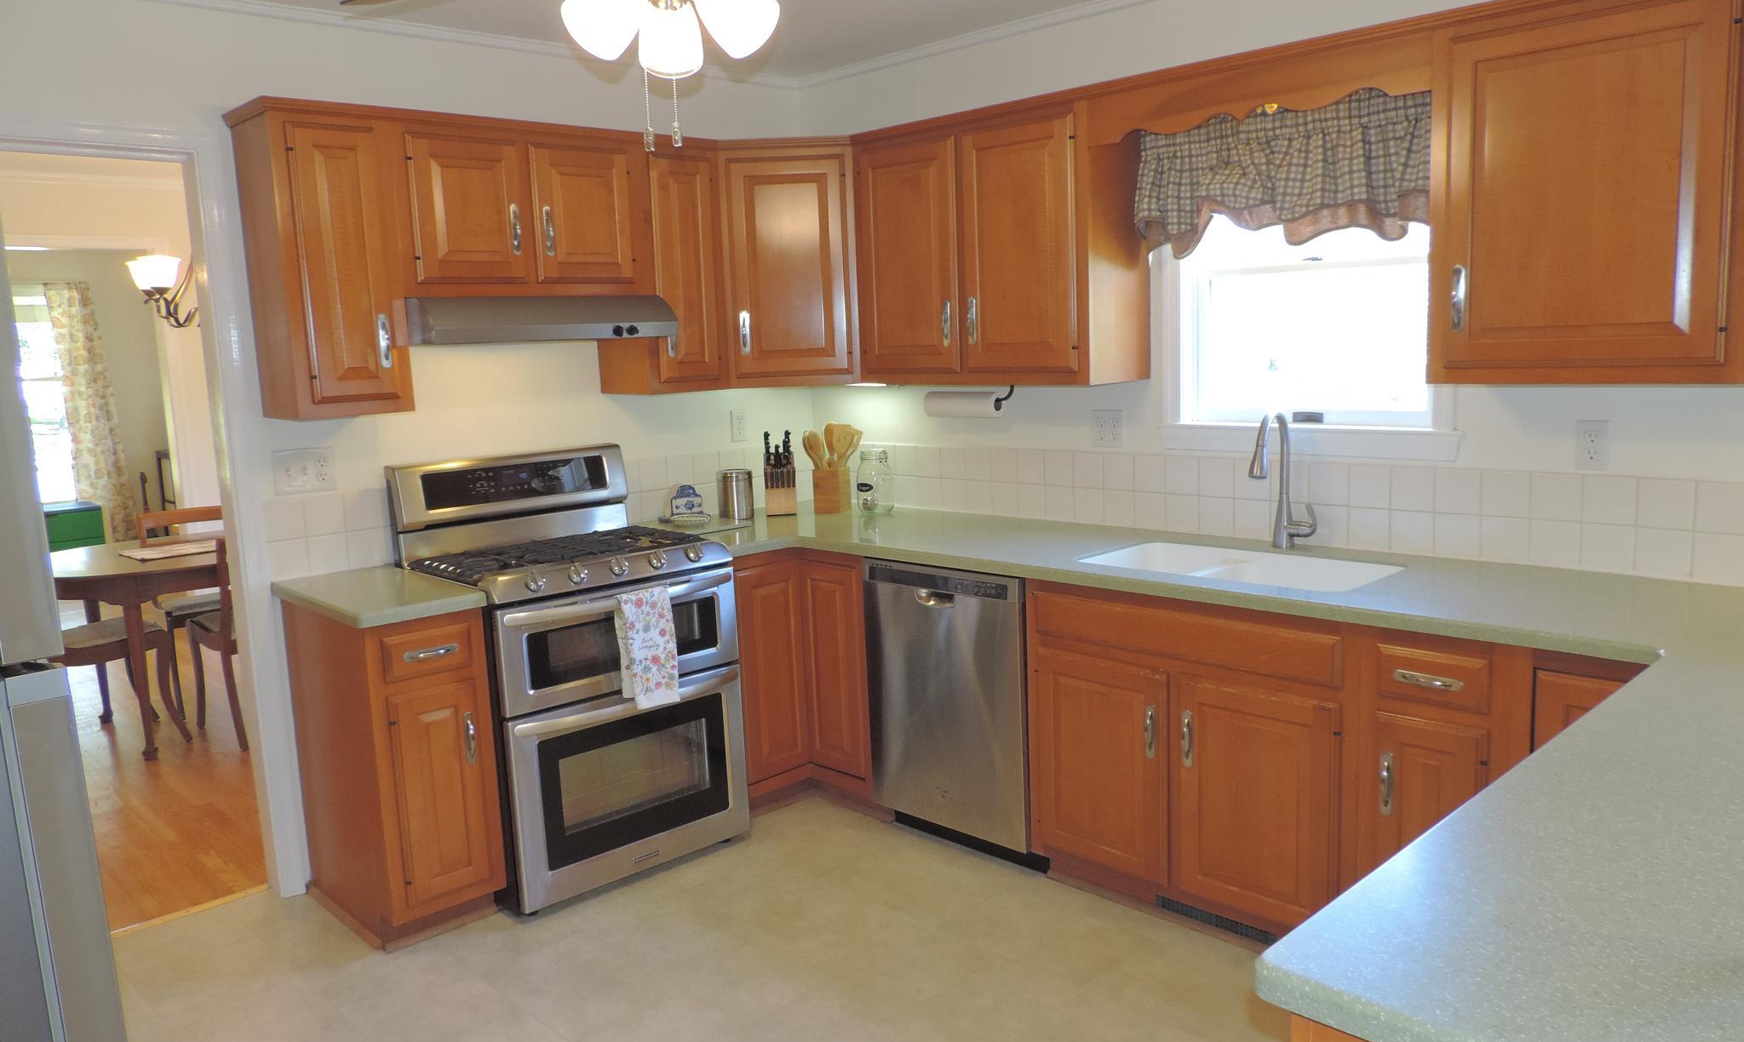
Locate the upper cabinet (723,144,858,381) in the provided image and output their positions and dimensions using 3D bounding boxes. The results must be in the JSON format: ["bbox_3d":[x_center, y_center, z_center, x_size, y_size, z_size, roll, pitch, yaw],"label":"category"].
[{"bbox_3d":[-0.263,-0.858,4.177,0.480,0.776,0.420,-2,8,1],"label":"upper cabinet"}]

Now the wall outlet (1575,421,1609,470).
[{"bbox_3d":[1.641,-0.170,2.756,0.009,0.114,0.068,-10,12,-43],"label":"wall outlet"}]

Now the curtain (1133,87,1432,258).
[{"bbox_3d":[1.040,-0.885,3.086,0.116,0.379,0.855,-10,12,-44],"label":"curtain"}]

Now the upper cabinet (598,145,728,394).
[{"bbox_3d":[-0.690,-0.788,3.904,0.301,0.745,0.314,-10,12,-44],"label":"upper cabinet"}]

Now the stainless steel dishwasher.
[{"bbox_3d":[0.412,0.492,3.704,0.595,0.802,0.601,-10,12,-43],"label":"stainless steel dishwasher"}]

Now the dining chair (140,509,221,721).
[{"bbox_3d":[-3.018,0.389,5.514,0.470,0.860,0.545,-10,12,-43],"label":"dining chair"}]

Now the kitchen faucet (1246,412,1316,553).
[{"bbox_3d":[1.055,-0.100,3.110,0.216,0.368,0.114,-10,12,-44],"label":"kitchen faucet"}]

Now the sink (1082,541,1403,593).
[{"bbox_3d":[0.922,0.208,3.072,0.380,0.197,0.730,-10,12,-43],"label":"sink"}]

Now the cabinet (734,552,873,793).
[{"bbox_3d":[-0.216,0.412,4.079,0.920,0.761,0.920,-10,12,-44],"label":"cabinet"}]

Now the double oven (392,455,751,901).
[{"bbox_3d":[-0.882,0.412,3.550,0.767,1.185,0.684,-10,12,-44],"label":"double oven"}]

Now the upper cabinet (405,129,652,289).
[{"bbox_3d":[-1.091,-0.896,3.587,0.762,0.460,0.317,-10,12,-43],"label":"upper cabinet"}]

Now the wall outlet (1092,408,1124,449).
[{"bbox_3d":[0.714,-0.278,3.659,0.010,0.114,0.111,-10,12,-44],"label":"wall outlet"}]

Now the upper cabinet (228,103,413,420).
[{"bbox_3d":[-1.468,-0.675,3.247,0.302,0.786,0.317,-10,12,-43],"label":"upper cabinet"}]

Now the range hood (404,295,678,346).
[{"bbox_3d":[-1.008,-0.583,3.501,0.762,0.128,0.463,-10,12,-44],"label":"range hood"}]

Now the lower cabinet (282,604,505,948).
[{"bbox_3d":[-1.318,0.642,3.315,0.307,0.868,0.632,-10,12,-43],"label":"lower cabinet"}]

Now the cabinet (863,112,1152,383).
[{"bbox_3d":[0.368,-0.799,3.694,0.314,0.745,0.901,-10,12,-44],"label":"cabinet"}]

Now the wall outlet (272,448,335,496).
[{"bbox_3d":[-1.557,-0.136,3.321,0.161,0.117,0.010,-10,12,-44],"label":"wall outlet"}]

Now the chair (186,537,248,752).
[{"bbox_3d":[-2.514,0.442,5.016,0.470,0.860,0.545,-10,12,-43],"label":"chair"}]

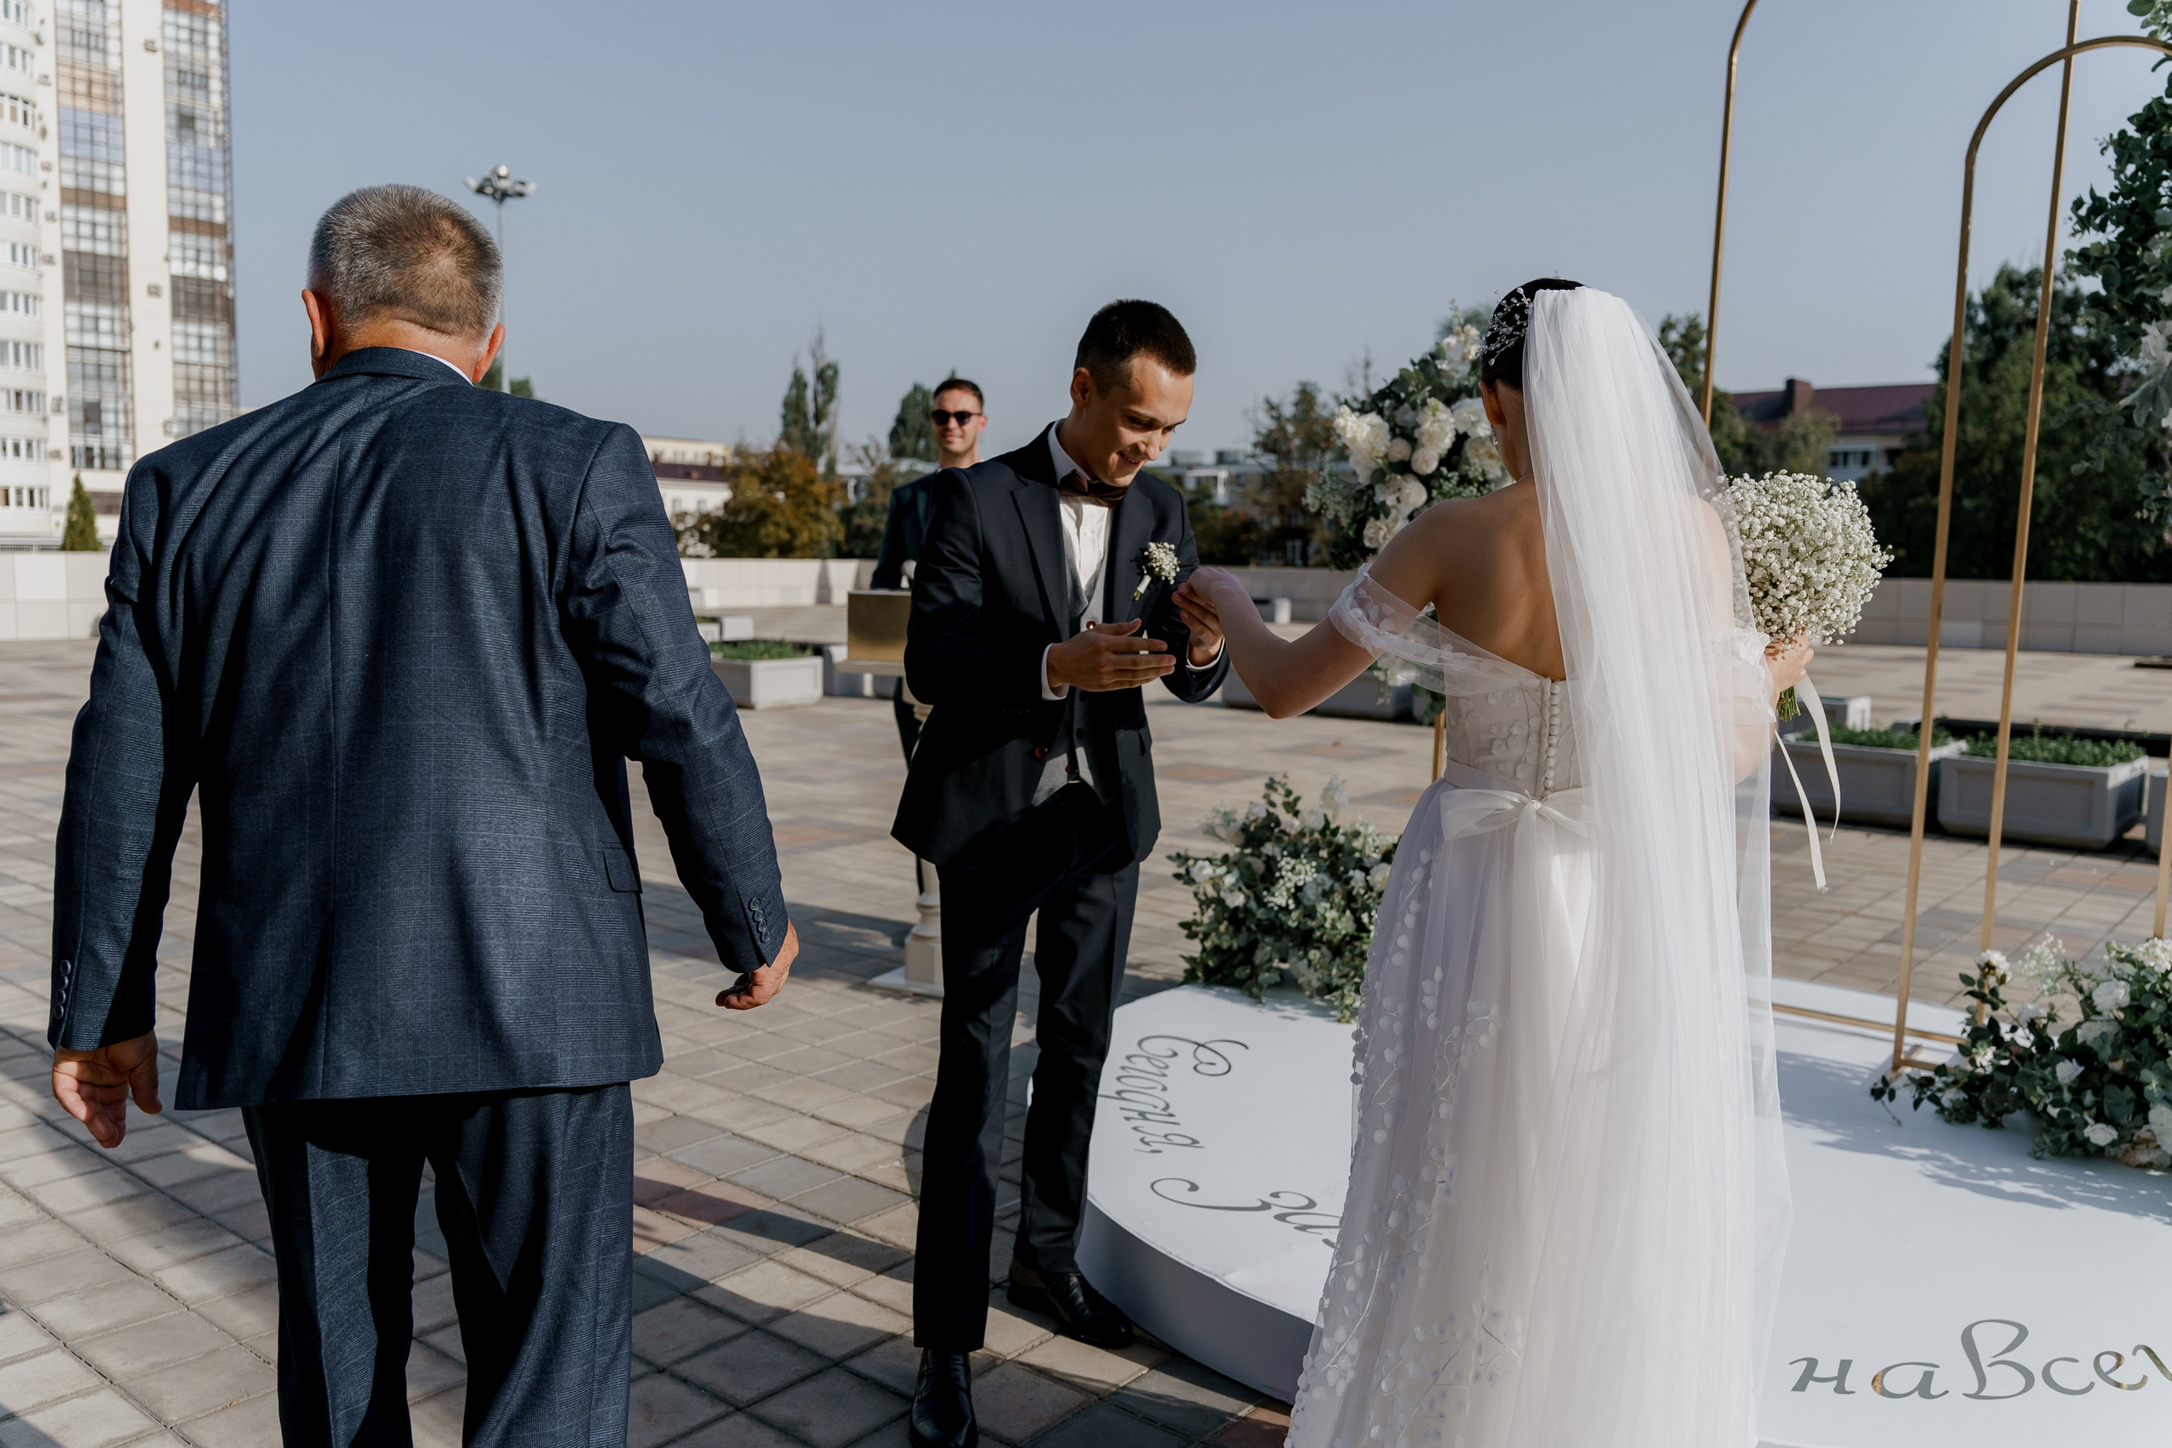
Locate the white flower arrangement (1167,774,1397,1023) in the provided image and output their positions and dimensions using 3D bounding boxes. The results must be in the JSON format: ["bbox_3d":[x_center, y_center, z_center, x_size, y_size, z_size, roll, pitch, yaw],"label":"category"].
[{"bbox_3d":[0.563,0.441,4.650,0.700,0.604,0.580,6,7,39],"label":"white flower arrangement"}]

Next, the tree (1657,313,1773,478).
[{"bbox_3d":[22.029,-9.341,60.000,5.000,10.475,5.000,1,6,0],"label":"tree"}]

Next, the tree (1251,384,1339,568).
[{"bbox_3d":[6.989,-7.526,55.000,3.600,7.270,3.600,1,6,0],"label":"tree"}]

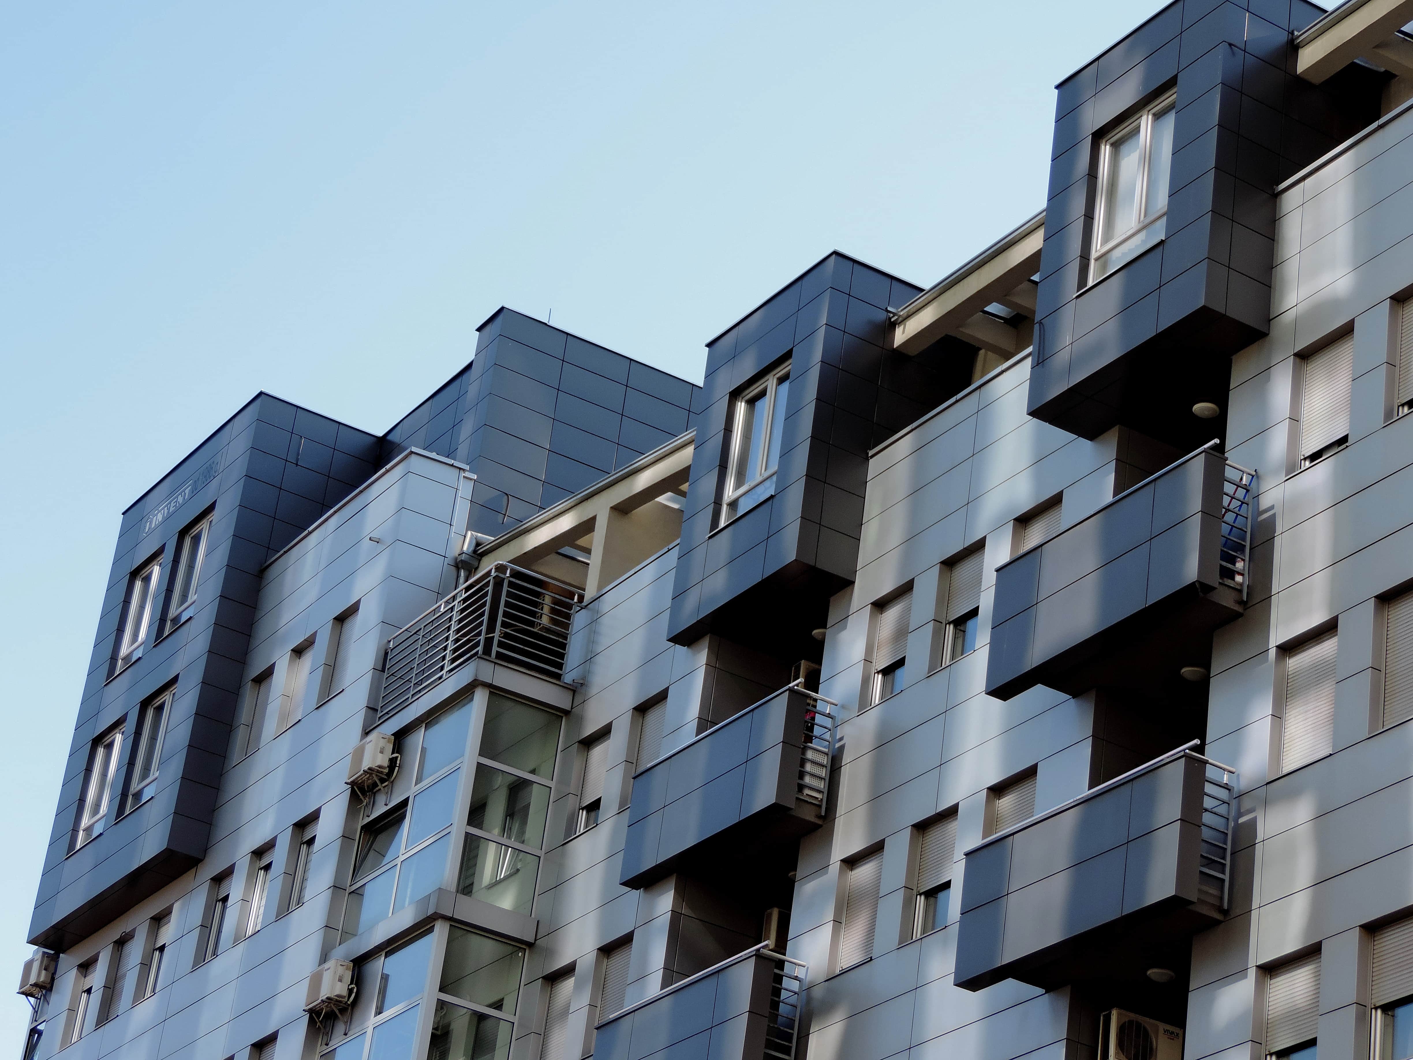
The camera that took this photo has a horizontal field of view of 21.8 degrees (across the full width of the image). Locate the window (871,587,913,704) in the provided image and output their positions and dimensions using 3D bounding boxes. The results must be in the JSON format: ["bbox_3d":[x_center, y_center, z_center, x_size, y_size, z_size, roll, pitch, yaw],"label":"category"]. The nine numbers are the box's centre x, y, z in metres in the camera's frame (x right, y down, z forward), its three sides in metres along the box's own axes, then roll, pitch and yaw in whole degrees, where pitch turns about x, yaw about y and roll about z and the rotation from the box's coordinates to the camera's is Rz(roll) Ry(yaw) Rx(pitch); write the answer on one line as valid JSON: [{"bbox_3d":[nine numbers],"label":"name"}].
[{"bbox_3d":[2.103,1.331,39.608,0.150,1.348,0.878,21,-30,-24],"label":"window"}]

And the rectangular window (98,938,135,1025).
[{"bbox_3d":[-7.947,6.213,50.406,0.120,1.270,0.800,21,-30,-24],"label":"rectangular window"}]

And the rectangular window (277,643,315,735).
[{"bbox_3d":[-5.344,2.108,48.970,0.106,1.302,0.827,21,-30,-24],"label":"rectangular window"}]

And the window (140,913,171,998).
[{"bbox_3d":[-7.280,5.772,49.369,0.120,1.270,0.757,21,-30,-24],"label":"window"}]

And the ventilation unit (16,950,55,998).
[{"bbox_3d":[-10.047,6.738,55.253,0.270,0.520,0.740,21,-30,-24],"label":"ventilation unit"}]

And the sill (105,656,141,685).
[{"bbox_3d":[-8.404,2.083,53.189,0.160,0.043,1.427,21,-30,-24],"label":"sill"}]

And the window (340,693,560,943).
[{"bbox_3d":[-3.126,3.731,44.646,1.232,2.640,2.886,21,-30,-24],"label":"window"}]

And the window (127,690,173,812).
[{"bbox_3d":[-7.750,3.140,51.848,0.123,1.874,1.355,21,-30,-24],"label":"window"}]

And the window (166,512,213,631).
[{"bbox_3d":[-7.230,0.681,52.189,0.120,1.810,1.392,21,-30,-24],"label":"window"}]

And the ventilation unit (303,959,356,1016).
[{"bbox_3d":[-4.457,5.397,43.394,0.250,0.460,0.670,21,-30,-24],"label":"ventilation unit"}]

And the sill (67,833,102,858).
[{"bbox_3d":[-8.888,4.567,52.857,0.150,0.053,1.417,21,-30,-24],"label":"sill"}]

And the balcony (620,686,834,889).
[{"bbox_3d":[0.286,2.914,40.761,0.706,1.502,3.457,21,-30,-24],"label":"balcony"}]

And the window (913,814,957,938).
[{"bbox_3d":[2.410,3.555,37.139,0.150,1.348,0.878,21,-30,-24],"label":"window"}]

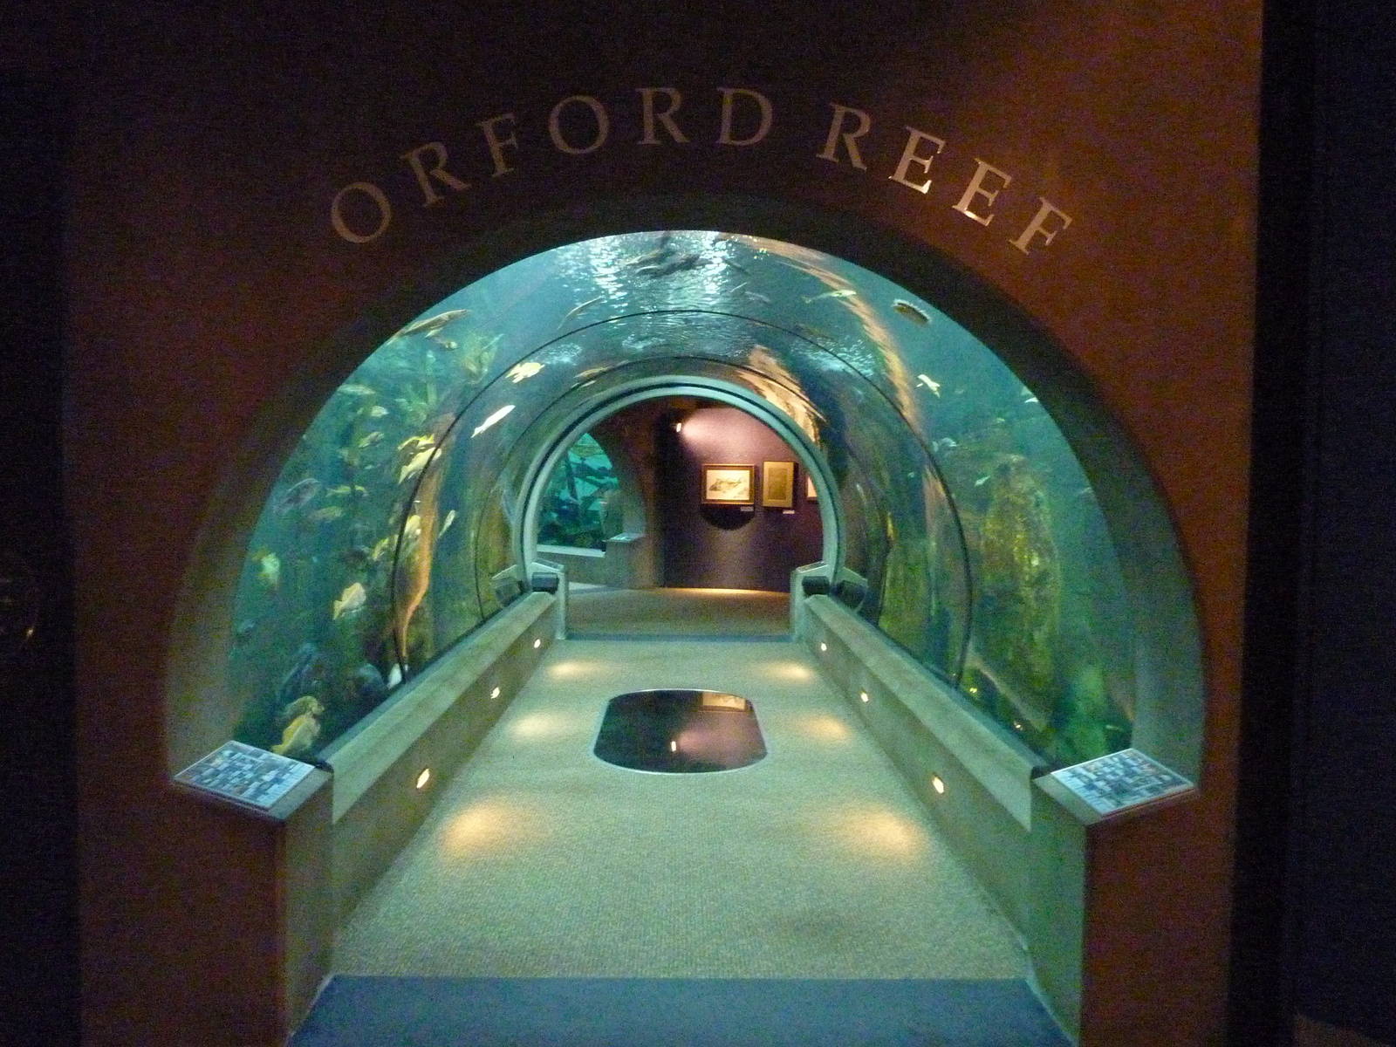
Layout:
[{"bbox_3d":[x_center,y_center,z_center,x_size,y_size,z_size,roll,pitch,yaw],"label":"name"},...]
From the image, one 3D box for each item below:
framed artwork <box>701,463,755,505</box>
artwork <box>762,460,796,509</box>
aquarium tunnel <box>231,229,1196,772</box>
[{"bbox_3d":[0.400,-0.511,14.322,0.703,0.534,0.040,1,3,7],"label":"framed artwork"},{"bbox_3d":[1.050,-0.503,14.139,0.406,0.591,0.040,1,3,10],"label":"artwork"},{"bbox_3d":[-0.088,0.010,6.651,2.948,2.203,6.804,1,3,-1],"label":"aquarium tunnel"}]

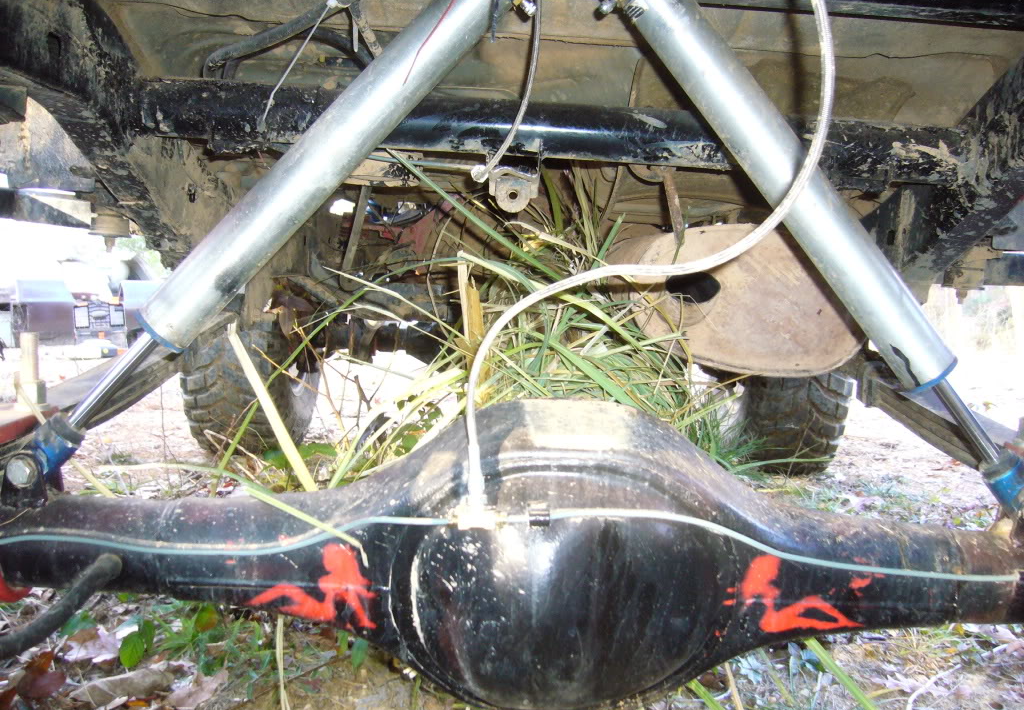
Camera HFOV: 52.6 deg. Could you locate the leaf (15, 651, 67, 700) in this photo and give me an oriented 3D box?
[{"bbox_3d":[-0.492,0.336,1.084,0.048,0.037,0.041,1,2,-22],"label":"leaf"}]

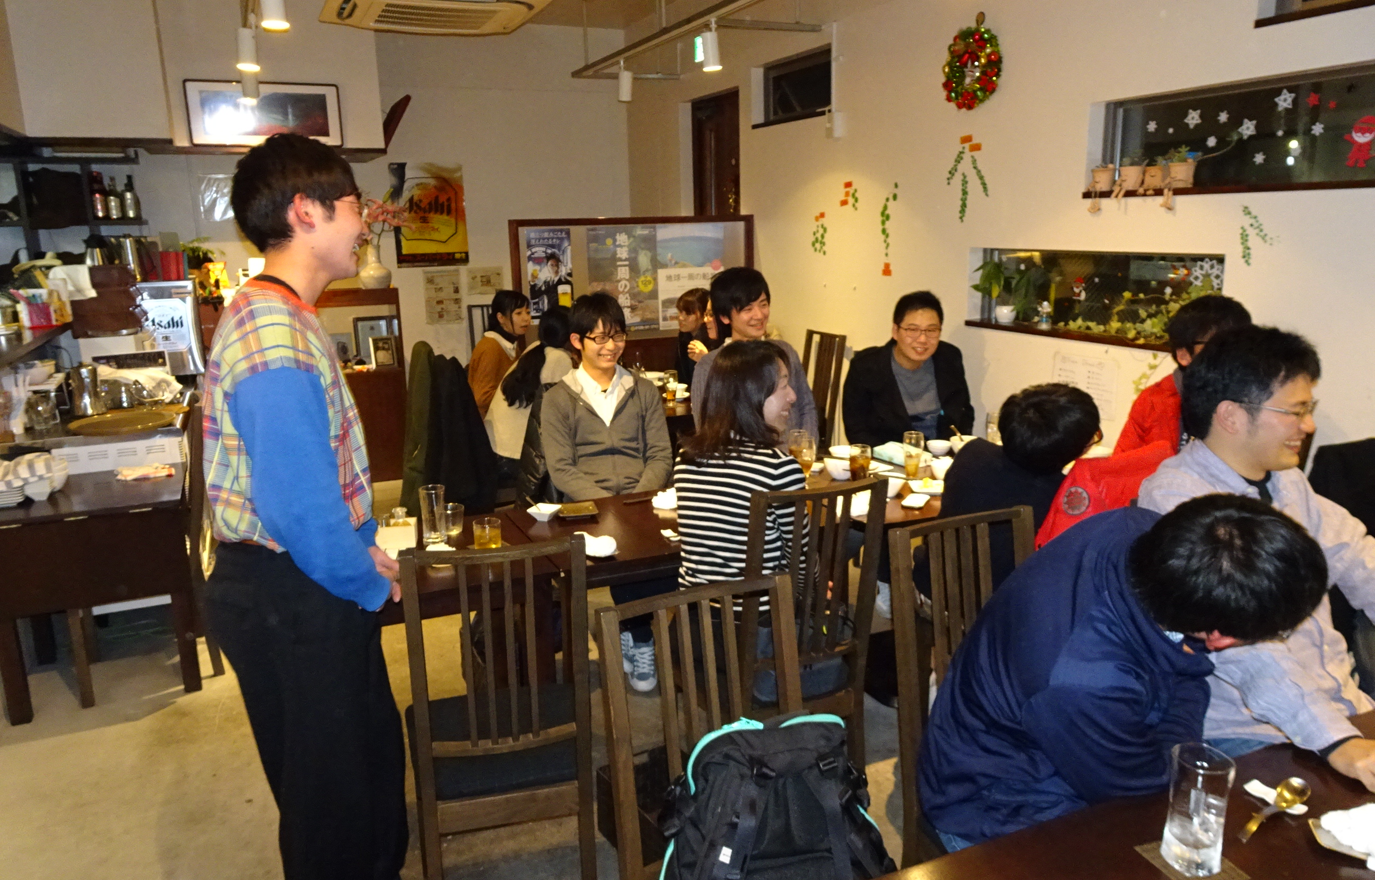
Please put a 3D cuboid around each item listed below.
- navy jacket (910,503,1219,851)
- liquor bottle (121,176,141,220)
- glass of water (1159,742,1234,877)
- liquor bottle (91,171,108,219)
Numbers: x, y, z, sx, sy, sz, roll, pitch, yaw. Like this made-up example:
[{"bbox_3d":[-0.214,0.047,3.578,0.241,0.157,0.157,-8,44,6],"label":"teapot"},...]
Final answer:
[{"bbox_3d":[0.669,0.438,1.636,0.460,0.650,0.520,-6,14,-17],"label":"navy jacket"},{"bbox_3d":[-3.575,-1.549,6.125,0.080,0.285,0.080,-7,14,-23],"label":"liquor bottle"},{"bbox_3d":[0.664,0.485,1.244,0.072,0.145,0.072,-7,14,-23],"label":"glass of water"},{"bbox_3d":[-3.535,-1.473,5.737,0.080,0.275,0.080,-7,14,-23],"label":"liquor bottle"}]

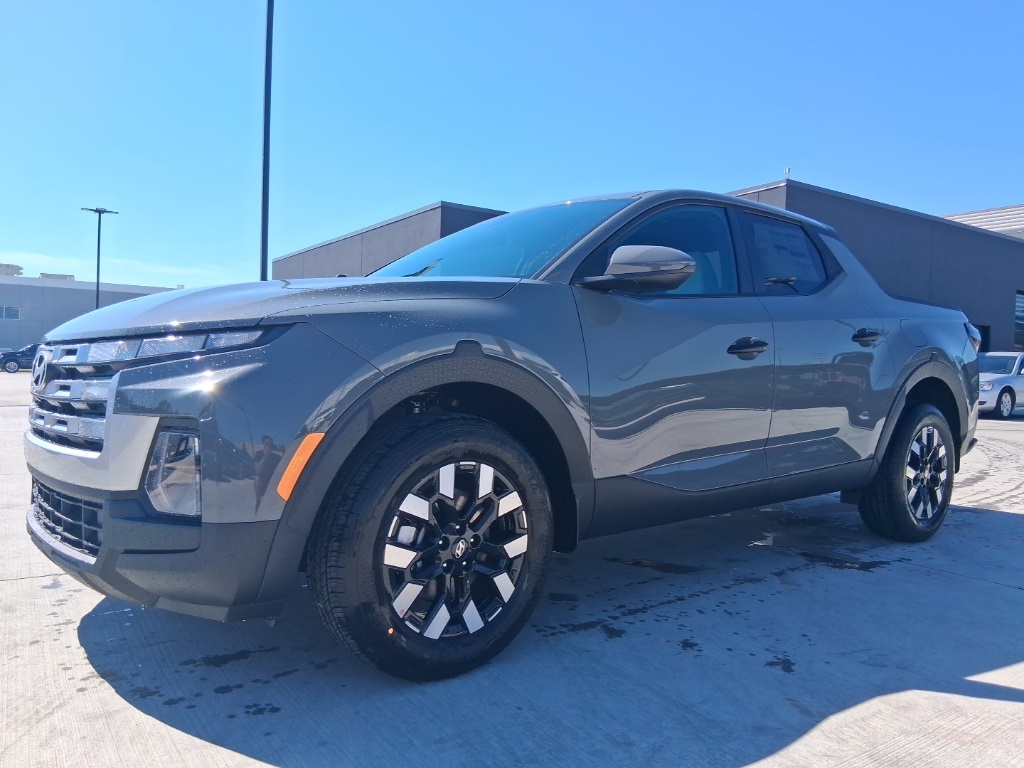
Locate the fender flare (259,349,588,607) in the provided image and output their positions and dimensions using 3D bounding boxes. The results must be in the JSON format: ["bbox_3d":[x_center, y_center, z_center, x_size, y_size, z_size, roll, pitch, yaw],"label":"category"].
[{"bbox_3d":[-0.184,0.189,2.088,1.050,0.610,0.130,0,2,-39],"label":"fender flare"}]

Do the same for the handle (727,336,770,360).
[{"bbox_3d":[0.895,-0.132,2.918,0.260,0.085,0.060,0,2,-39],"label":"handle"}]

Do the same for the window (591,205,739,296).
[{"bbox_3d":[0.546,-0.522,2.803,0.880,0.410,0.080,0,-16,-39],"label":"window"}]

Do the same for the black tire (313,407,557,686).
[{"bbox_3d":[-0.214,0.466,2.267,0.750,0.750,0.250,0,0,-39],"label":"black tire"}]

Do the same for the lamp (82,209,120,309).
[{"bbox_3d":[-22.091,-4.958,41.000,1.850,8.900,1.850,1,0,-23],"label":"lamp"}]

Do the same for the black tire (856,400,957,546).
[{"bbox_3d":[2.128,0.465,4.149,0.750,0.750,0.250,0,0,-39],"label":"black tire"}]

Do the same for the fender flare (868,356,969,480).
[{"bbox_3d":[2.143,0.170,4.051,1.150,0.610,0.120,0,0,-39],"label":"fender flare"}]

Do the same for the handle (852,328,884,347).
[{"bbox_3d":[1.696,-0.222,3.673,0.250,0.065,0.060,0,0,-39],"label":"handle"}]

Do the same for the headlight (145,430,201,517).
[{"bbox_3d":[-0.775,0.195,1.791,0.180,0.185,0.100,3,2,34],"label":"headlight"}]

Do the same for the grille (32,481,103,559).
[{"bbox_3d":[-1.363,0.348,2.301,0.100,0.180,0.980,0,2,-39],"label":"grille"}]

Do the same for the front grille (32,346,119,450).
[{"bbox_3d":[-1.389,0.035,2.368,0.180,0.320,0.970,0,0,-39],"label":"front grille"}]

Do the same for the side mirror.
[{"bbox_3d":[0.387,-0.360,2.435,0.290,0.155,0.250,0,2,-39],"label":"side mirror"}]

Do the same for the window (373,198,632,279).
[{"bbox_3d":[-0.188,-0.551,3.332,0.930,0.140,1.450,-38,23,-32],"label":"window"}]

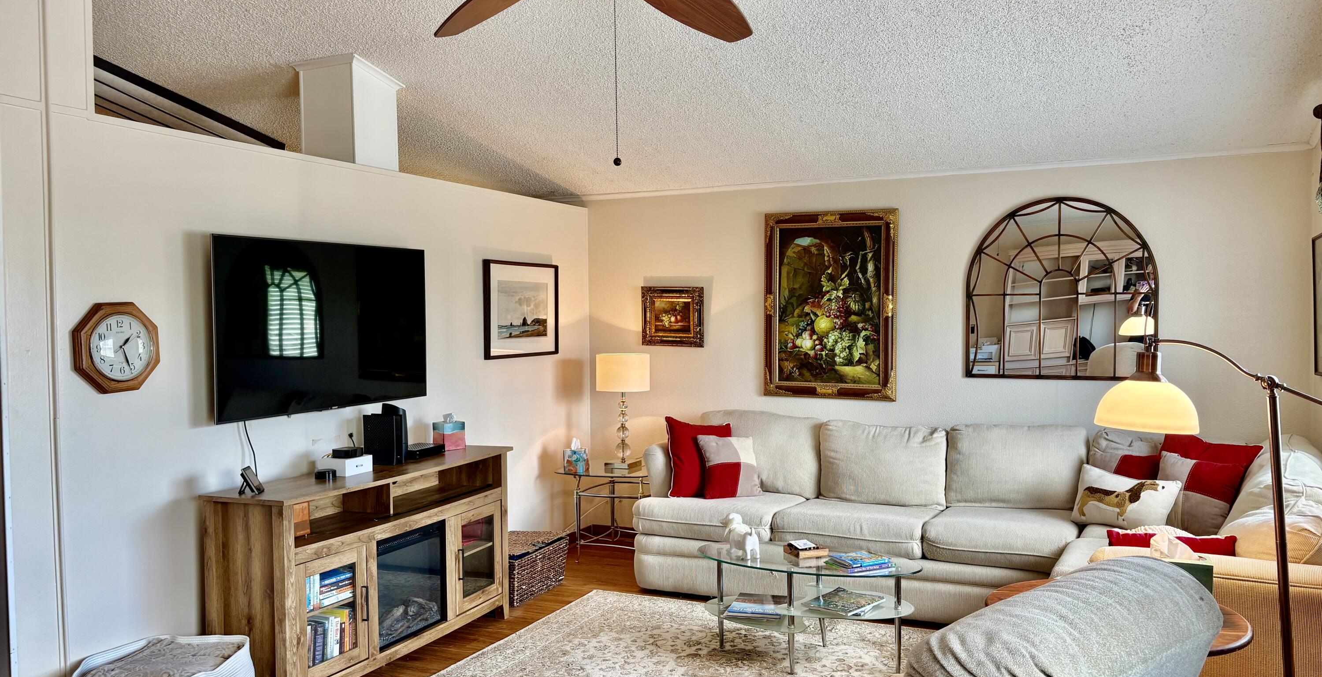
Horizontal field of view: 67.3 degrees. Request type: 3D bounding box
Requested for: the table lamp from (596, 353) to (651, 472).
[{"bbox_3d":[-0.233,0.443,6.200,0.330,0.695,0.330,0,2,0],"label":"table lamp"}]

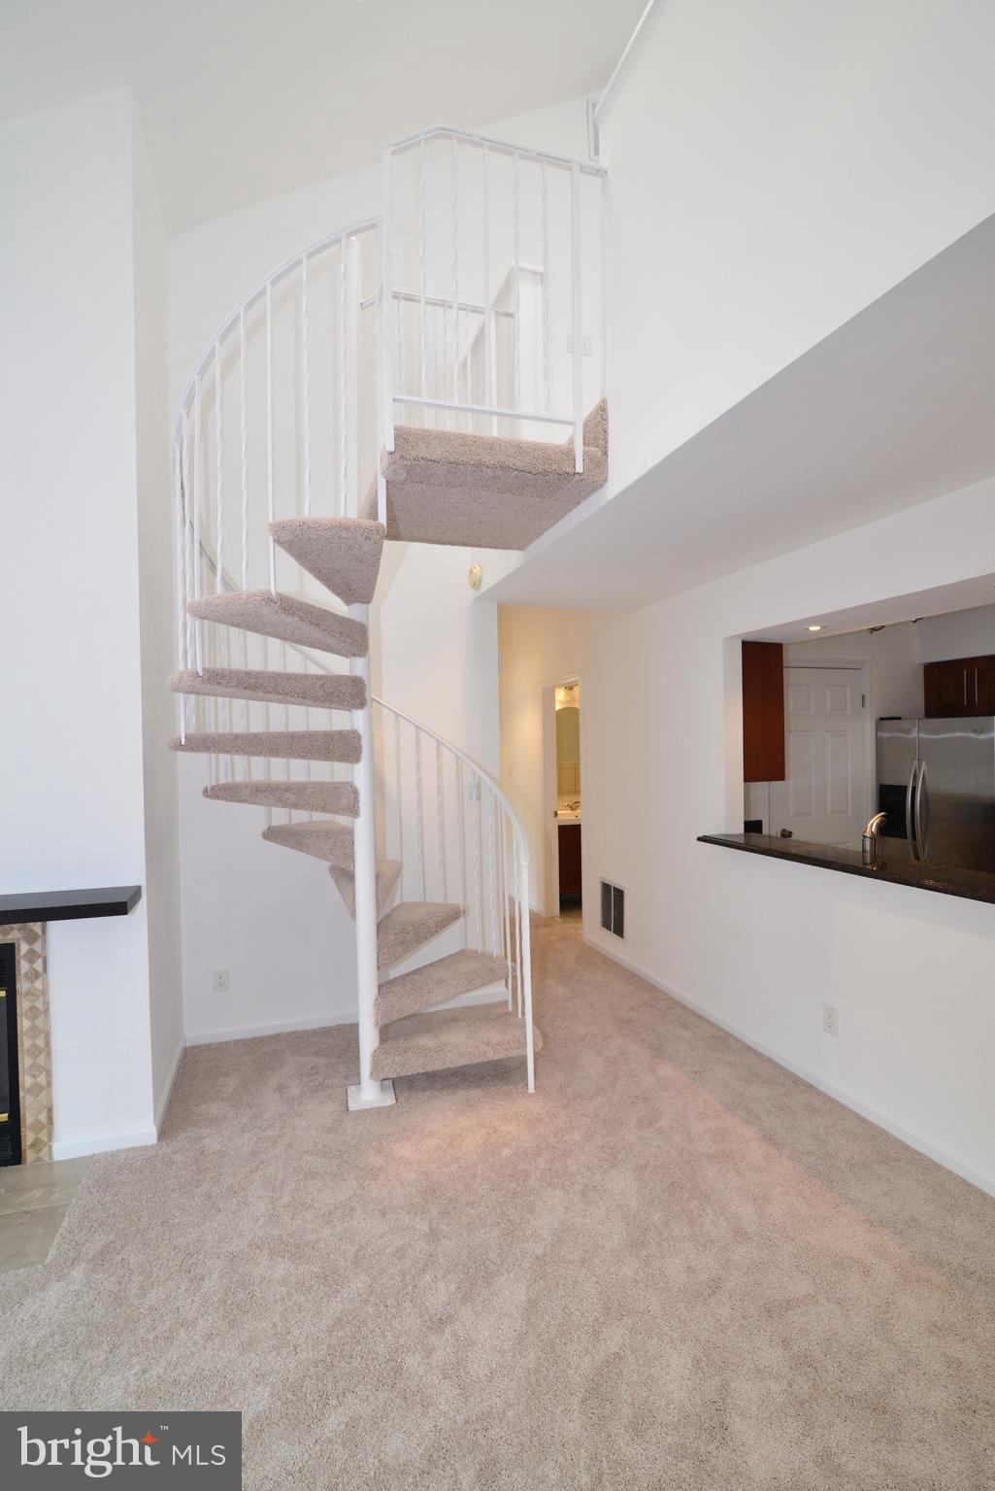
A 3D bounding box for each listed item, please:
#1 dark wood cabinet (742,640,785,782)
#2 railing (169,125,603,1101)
[{"bbox_3d":[1.408,-0.189,3.900,0.300,0.776,0.450,-1,1,-19],"label":"dark wood cabinet"},{"bbox_3d":[-0.568,-0.223,2.896,1.507,3.598,1.674,-1,1,-19],"label":"railing"}]

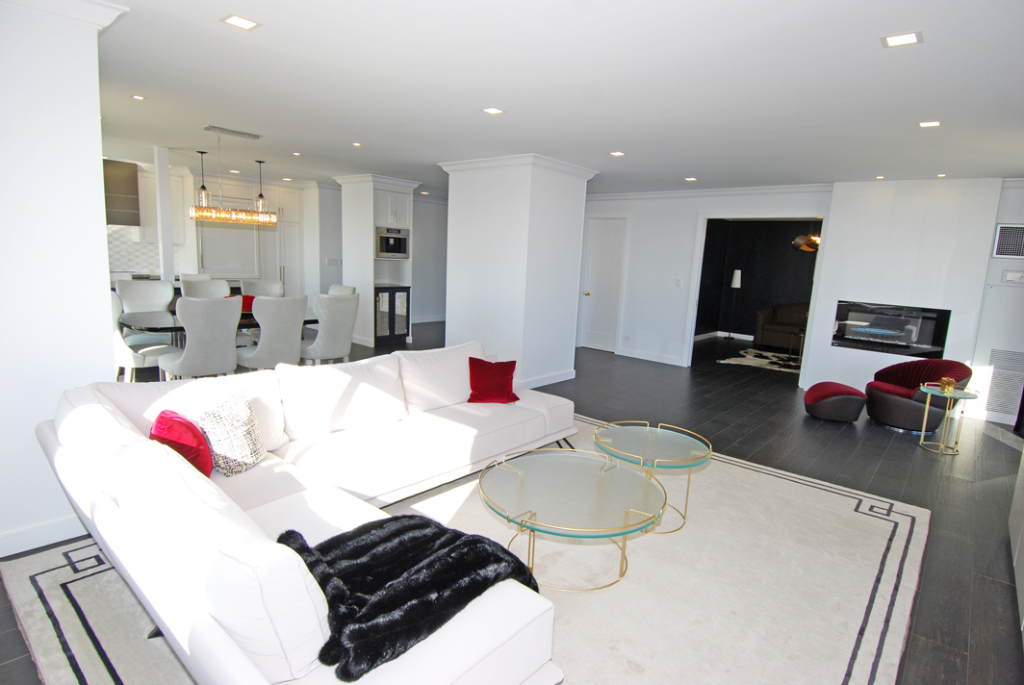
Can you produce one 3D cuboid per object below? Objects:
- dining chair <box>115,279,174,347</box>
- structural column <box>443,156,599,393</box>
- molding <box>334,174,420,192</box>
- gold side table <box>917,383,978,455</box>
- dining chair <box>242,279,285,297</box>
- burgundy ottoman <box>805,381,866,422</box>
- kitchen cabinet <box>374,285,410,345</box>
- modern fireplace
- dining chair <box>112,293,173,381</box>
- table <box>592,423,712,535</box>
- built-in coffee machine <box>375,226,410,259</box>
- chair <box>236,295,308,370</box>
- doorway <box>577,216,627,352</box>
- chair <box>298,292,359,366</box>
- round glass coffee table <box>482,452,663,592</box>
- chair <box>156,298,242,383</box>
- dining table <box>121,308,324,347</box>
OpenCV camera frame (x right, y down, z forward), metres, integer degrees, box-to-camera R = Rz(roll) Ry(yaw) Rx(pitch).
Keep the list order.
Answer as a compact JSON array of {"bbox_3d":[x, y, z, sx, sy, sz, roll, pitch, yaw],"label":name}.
[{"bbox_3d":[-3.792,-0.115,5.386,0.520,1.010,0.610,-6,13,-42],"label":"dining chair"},{"bbox_3d":[0.000,-0.858,6.407,1.480,2.520,1.110,11,13,41],"label":"structural column"},{"bbox_3d":[-1.961,-2.336,7.586,0.870,0.120,0.930,11,13,39],"label":"molding"},{"bbox_3d":[3.684,0.669,4.371,0.390,0.540,0.390,11,13,41],"label":"gold side table"},{"bbox_3d":[-2.941,-0.218,6.314,0.680,1.030,0.560,11,13,41],"label":"dining chair"},{"bbox_3d":[3.233,0.567,5.115,0.500,0.370,0.430,11,13,39],"label":"burgundy ottoman"},{"bbox_3d":[-2.020,-0.436,7.978,0.600,0.900,0.650,11,13,39],"label":"kitchen cabinet"},{"bbox_3d":[4.208,-0.148,5.733,1.020,0.540,0.140,11,13,41],"label":"modern fireplace"},{"bbox_3d":[-3.252,0.051,4.569,0.610,1.010,0.520,-6,13,-42],"label":"dining chair"},{"bbox_3d":[0.809,0.797,3.044,0.670,0.465,0.670,3,10,0],"label":"table"},{"bbox_3d":[-1.911,-1.505,7.784,0.400,0.453,0.600,10,12,39],"label":"built-in coffee machine"},{"bbox_3d":[-2.206,0.077,4.805,0.680,1.030,0.560,11,13,41],"label":"chair"},{"bbox_3d":[1.413,-0.878,8.045,0.700,2.060,0.120,11,13,39],"label":"doorway"},{"bbox_3d":[-1.930,-0.001,5.194,0.520,1.010,0.610,-6,13,-42],"label":"chair"},{"bbox_3d":[0.290,0.892,2.596,0.920,0.385,0.920,3,10,0],"label":"round glass coffee table"},{"bbox_3d":[-2.627,0.122,4.434,0.680,1.030,0.560,11,13,41],"label":"chair"},{"bbox_3d":[-2.839,0.089,5.388,1.250,0.750,2.080,11,13,41],"label":"dining table"}]

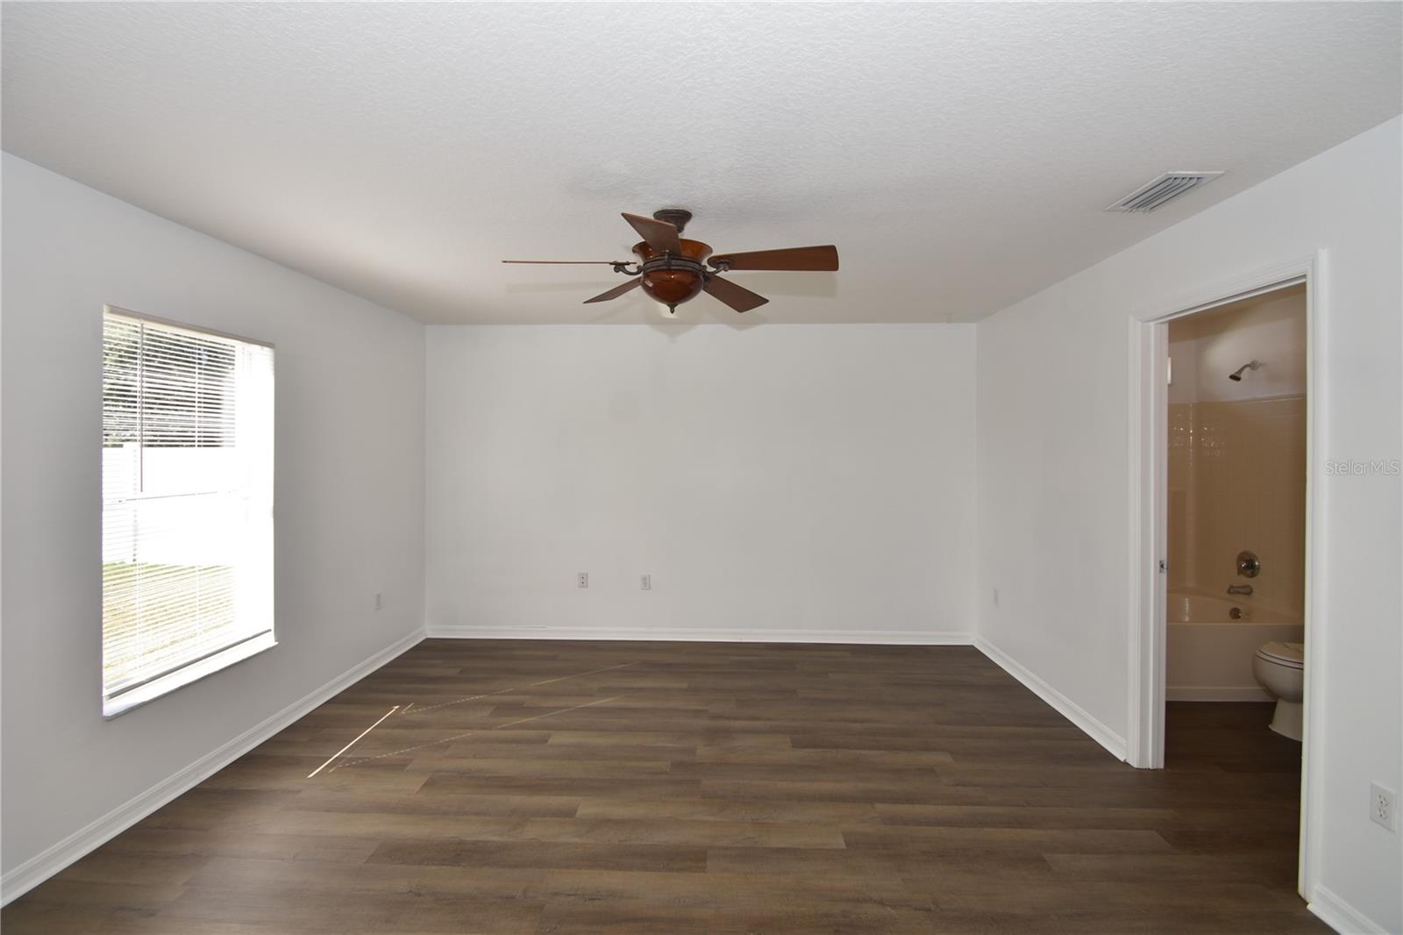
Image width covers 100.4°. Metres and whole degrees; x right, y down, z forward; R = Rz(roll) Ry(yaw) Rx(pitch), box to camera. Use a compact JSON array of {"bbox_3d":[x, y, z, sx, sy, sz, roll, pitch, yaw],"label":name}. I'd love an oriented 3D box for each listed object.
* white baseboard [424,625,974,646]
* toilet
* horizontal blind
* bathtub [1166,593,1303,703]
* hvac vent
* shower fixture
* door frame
[{"bbox_3d":[-0.045,1.296,4.540,4.250,0.100,0.015,0,2,2],"label":"white baseboard"},{"bbox_3d":[3.284,1.027,3.059,0.700,0.740,0.460,0,2,2],"label":"toilet"},{"bbox_3d":[-2.278,0.133,2.636,0.035,1.495,0.830,0,2,2],"label":"horizontal blind"},{"bbox_3d":[2.917,1.133,3.928,1.505,0.475,0.935,0,2,2],"label":"bathtub"},{"bbox_3d":[1.702,-1.012,2.165,0.195,0.018,0.328,0,2,2],"label":"hvac vent"},{"bbox_3d":[3.589,-0.642,3.885,0.170,0.140,0.080,0,2,2],"label":"shower fixture"},{"bbox_3d":[2.059,0.354,2.304,0.142,2.125,0.905,0,2,2],"label":"door frame"}]

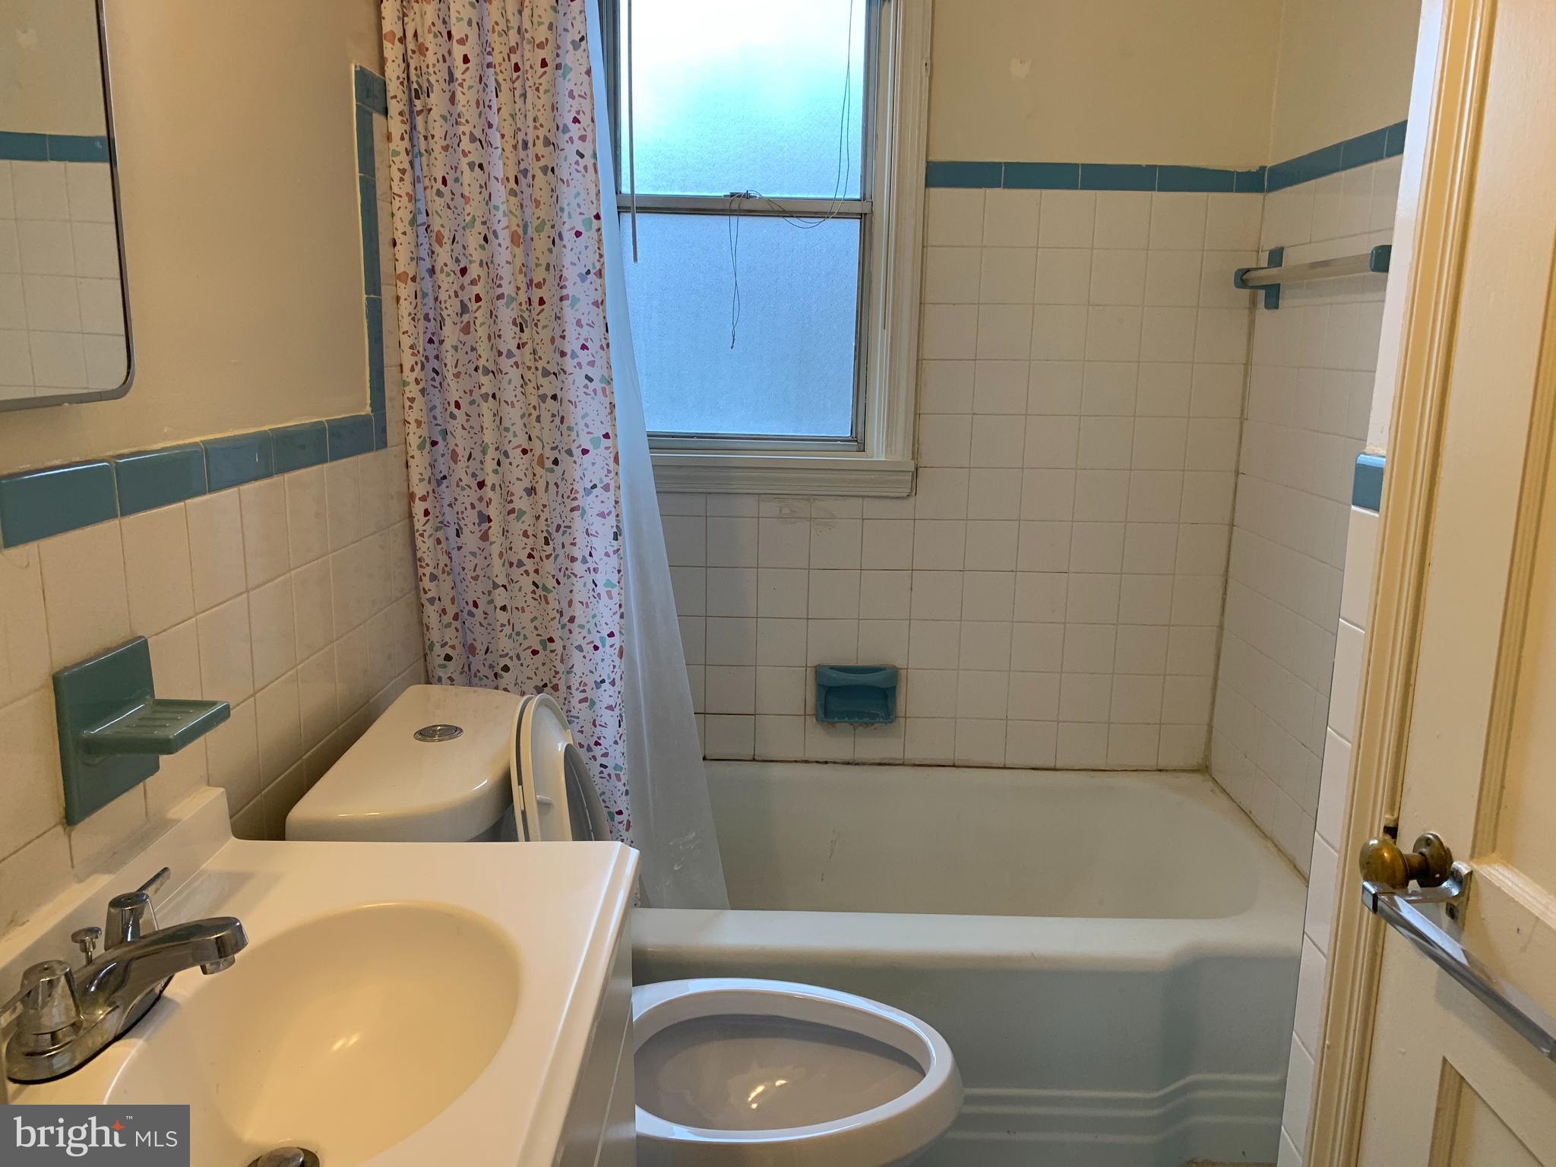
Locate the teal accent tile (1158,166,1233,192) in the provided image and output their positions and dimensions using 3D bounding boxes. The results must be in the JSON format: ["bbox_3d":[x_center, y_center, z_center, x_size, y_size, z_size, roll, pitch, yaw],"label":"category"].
[{"bbox_3d":[0.823,-0.795,2.303,0.152,0.048,0.010,1,12,0],"label":"teal accent tile"}]

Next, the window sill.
[{"bbox_3d":[-0.081,-0.228,2.431,0.720,0.074,0.070,1,12,0],"label":"window sill"}]

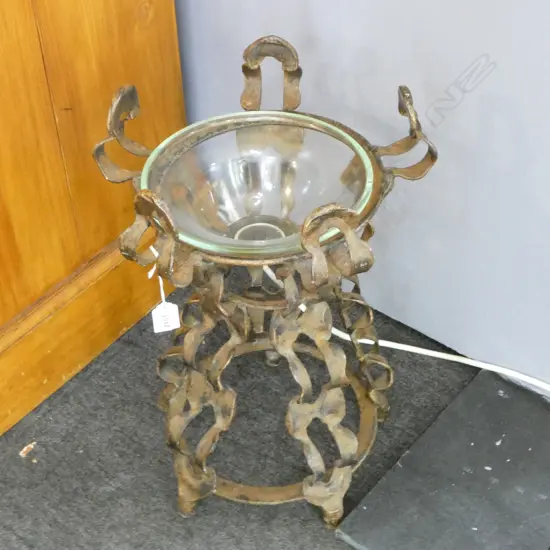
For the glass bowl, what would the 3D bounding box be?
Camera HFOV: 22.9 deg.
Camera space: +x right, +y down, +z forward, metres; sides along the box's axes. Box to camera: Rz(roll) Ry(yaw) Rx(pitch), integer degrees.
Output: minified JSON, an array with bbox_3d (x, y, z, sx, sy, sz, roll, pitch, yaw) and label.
[{"bbox_3d":[-0.019,-0.072,1.548,0.260,0.096,0.260,-1,42,1],"label":"glass bowl"}]

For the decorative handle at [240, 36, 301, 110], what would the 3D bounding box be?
[{"bbox_3d":[-0.004,-0.247,1.623,0.073,0.103,0.060,1,43,4],"label":"decorative handle"}]

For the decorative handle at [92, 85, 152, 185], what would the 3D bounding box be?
[{"bbox_3d":[-0.174,-0.170,1.547,0.060,0.103,0.073,14,45,17],"label":"decorative handle"}]

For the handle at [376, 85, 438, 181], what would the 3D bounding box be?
[{"bbox_3d":[0.151,-0.170,1.581,0.064,0.113,0.072,-9,42,-9],"label":"handle"}]

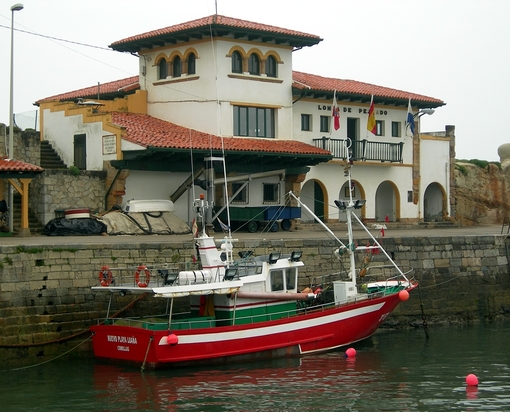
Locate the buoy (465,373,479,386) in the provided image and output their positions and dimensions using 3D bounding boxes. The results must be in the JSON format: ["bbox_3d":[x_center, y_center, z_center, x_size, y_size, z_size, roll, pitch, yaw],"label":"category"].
[{"bbox_3d":[7.000,5.610,36.900,0.400,0.400,0.400,0,0,0],"label":"buoy"}]

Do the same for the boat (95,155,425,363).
[{"bbox_3d":[1.250,1.830,47.300,15.900,8.200,4.500,0,0,-40],"label":"boat"}]

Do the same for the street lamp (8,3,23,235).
[{"bbox_3d":[-10.600,-3.920,51.000,0.700,10.200,0.300,0,0,39],"label":"street lamp"}]

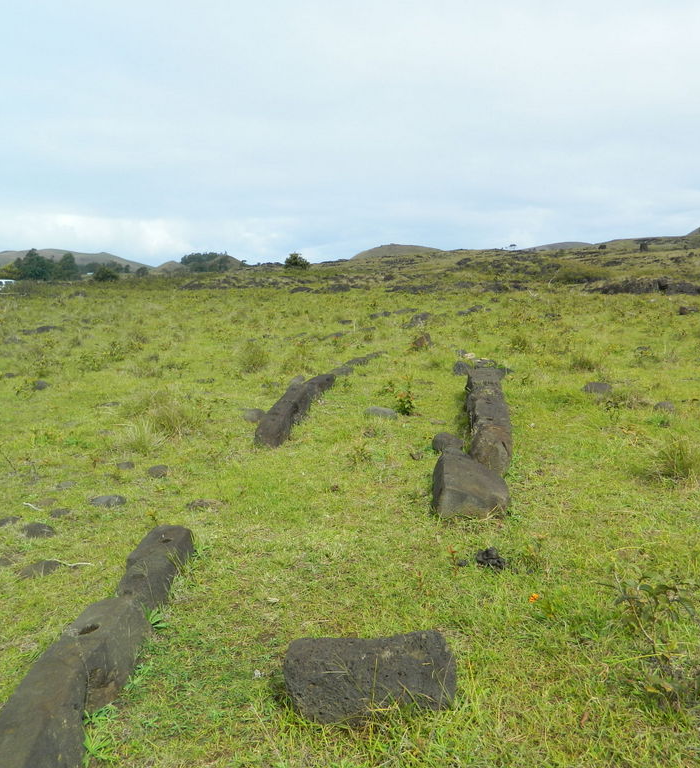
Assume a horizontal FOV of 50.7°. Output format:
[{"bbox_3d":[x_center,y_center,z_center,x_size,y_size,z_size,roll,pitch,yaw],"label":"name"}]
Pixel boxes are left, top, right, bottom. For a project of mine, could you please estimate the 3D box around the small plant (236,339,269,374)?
[{"bbox_3d":[-1.325,-0.376,10.100,0.410,0.440,0.400,-1,9,-7],"label":"small plant"}]

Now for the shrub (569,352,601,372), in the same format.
[{"bbox_3d":[3.352,-0.309,10.571,0.418,0.245,0.355,3,10,18],"label":"shrub"}]

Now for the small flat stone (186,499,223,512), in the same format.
[{"bbox_3d":[-0.947,0.795,4.844,0.239,0.060,0.167,-2,9,-11],"label":"small flat stone"}]

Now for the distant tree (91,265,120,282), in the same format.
[{"bbox_3d":[-32.928,-14.875,100.000,3.300,2.400,3.100,-3,9,-18],"label":"distant tree"}]

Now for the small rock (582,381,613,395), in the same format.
[{"bbox_3d":[2.964,0.041,8.857,0.330,0.129,0.248,3,10,19],"label":"small rock"}]

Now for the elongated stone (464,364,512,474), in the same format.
[{"bbox_3d":[1.430,0.204,7.674,0.420,0.270,4.292,2,9,9],"label":"elongated stone"}]

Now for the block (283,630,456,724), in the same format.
[{"bbox_3d":[0.070,1.046,2.653,0.570,0.235,0.230,-1,9,-8],"label":"block"}]

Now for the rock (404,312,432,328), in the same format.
[{"bbox_3d":[1.614,-1.499,17.435,0.644,0.352,0.451,1,9,5],"label":"rock"}]

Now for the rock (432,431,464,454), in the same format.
[{"bbox_3d":[0.804,0.540,6.036,0.240,0.210,0.230,0,9,0],"label":"rock"}]

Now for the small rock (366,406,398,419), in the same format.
[{"bbox_3d":[0.334,0.293,7.608,0.324,0.098,0.210,0,9,3],"label":"small rock"}]

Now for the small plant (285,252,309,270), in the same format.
[{"bbox_3d":[-5.426,-12.424,75.000,2.400,1.850,2.400,0,9,0],"label":"small plant"}]

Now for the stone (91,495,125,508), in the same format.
[{"bbox_3d":[-1.574,0.763,4.800,0.215,0.060,0.150,-3,9,-18],"label":"stone"}]

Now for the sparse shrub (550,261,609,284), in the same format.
[{"bbox_3d":[13.091,-6.333,42.000,3.300,1.300,2.400,0,9,0],"label":"sparse shrub"}]

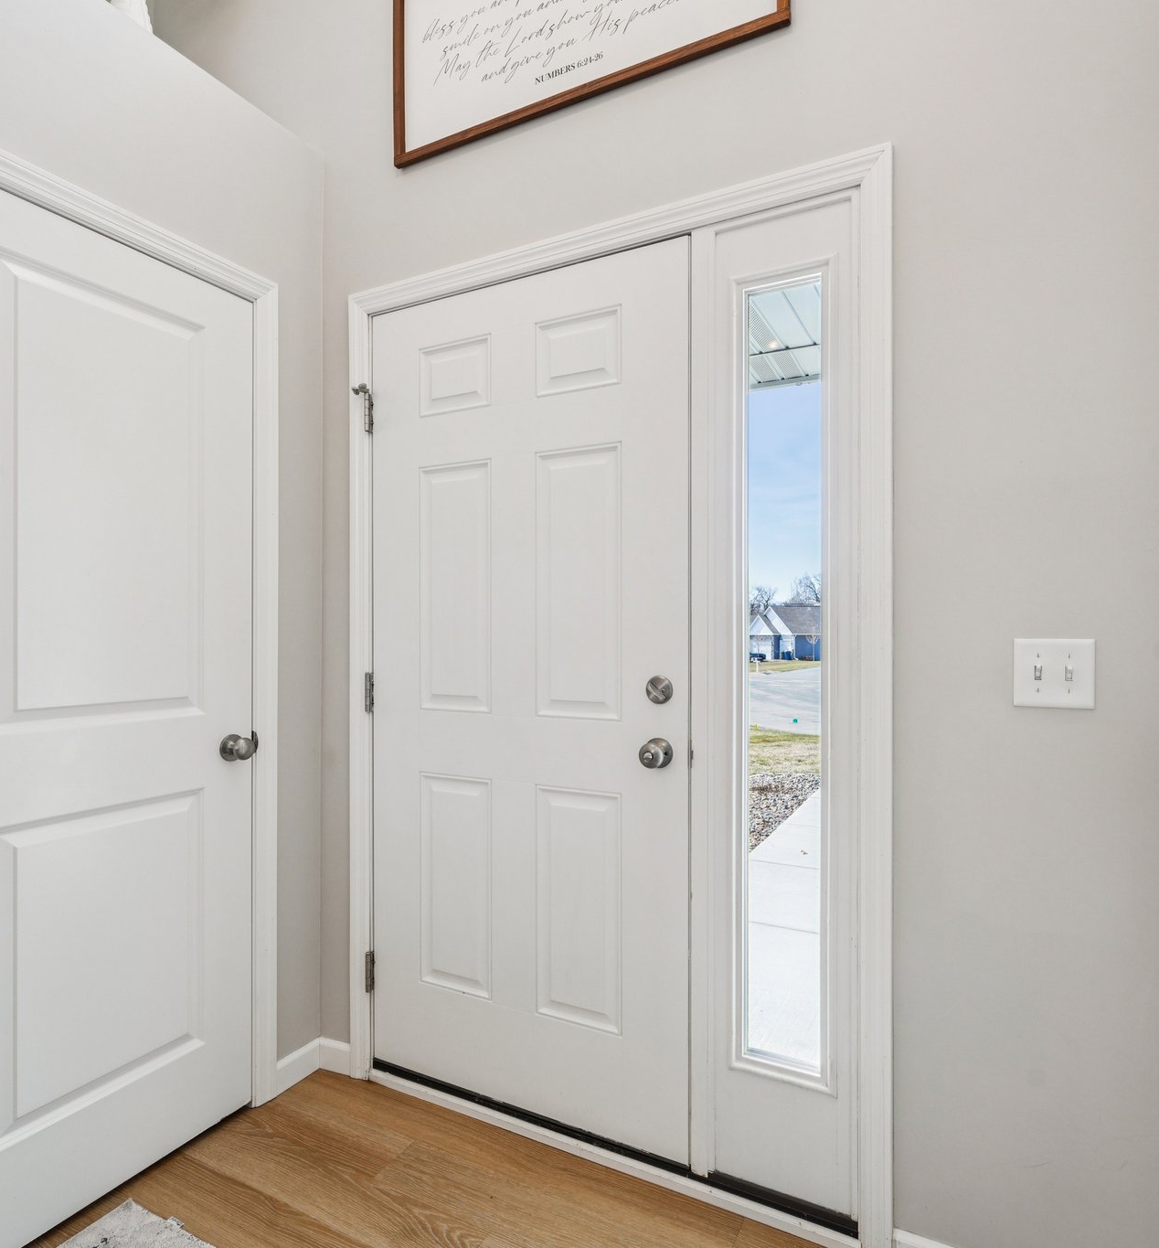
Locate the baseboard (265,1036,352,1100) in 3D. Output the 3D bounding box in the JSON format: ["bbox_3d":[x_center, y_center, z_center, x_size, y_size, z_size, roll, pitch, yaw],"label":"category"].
[{"bbox_3d":[-0.722,1.214,1.980,0.126,0.088,0.158,0,0,27],"label":"baseboard"}]

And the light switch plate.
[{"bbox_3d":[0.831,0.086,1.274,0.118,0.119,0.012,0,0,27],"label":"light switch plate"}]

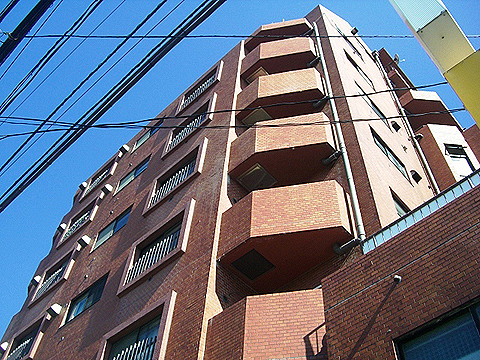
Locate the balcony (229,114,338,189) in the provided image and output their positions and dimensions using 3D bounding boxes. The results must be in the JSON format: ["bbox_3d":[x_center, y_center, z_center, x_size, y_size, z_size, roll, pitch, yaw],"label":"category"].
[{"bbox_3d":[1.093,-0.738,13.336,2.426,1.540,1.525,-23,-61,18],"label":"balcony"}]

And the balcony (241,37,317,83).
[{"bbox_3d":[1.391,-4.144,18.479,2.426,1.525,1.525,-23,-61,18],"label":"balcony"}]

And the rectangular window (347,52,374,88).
[{"bbox_3d":[4.545,-4.123,20.011,0.120,0.962,1.771,-37,-66,24],"label":"rectangular window"}]

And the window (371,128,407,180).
[{"bbox_3d":[4.205,-0.696,14.765,0.120,1.024,1.740,-37,-66,24],"label":"window"}]

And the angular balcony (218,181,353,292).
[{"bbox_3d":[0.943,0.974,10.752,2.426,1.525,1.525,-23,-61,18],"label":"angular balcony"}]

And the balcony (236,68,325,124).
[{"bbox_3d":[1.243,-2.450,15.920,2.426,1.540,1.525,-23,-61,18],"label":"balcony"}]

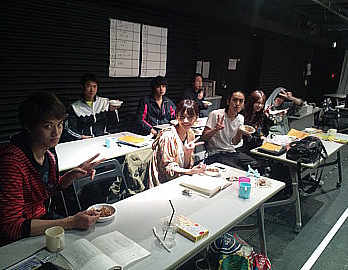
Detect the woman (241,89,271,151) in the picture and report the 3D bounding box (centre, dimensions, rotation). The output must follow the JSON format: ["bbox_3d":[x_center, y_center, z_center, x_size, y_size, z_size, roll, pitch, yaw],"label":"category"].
[{"bbox_3d":[0.963,0.097,3.495,0.480,1.230,0.720,-7,18,-37],"label":"woman"}]

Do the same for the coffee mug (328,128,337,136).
[{"bbox_3d":[2.096,-0.029,3.846,0.105,0.086,0.083,0,15,-11],"label":"coffee mug"}]

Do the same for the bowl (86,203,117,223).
[{"bbox_3d":[-0.388,0.429,1.554,0.157,0.048,0.157,3,14,-1],"label":"bowl"}]

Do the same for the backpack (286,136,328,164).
[{"bbox_3d":[1.298,0.126,2.846,0.330,0.190,0.310,16,19,40],"label":"backpack"}]

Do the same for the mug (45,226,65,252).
[{"bbox_3d":[-0.516,0.471,1.292,0.108,0.086,0.082,11,16,28],"label":"mug"}]

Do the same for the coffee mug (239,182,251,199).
[{"bbox_3d":[0.453,0.359,1.859,0.075,0.077,0.075,3,14,0],"label":"coffee mug"}]

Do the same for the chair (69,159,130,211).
[{"bbox_3d":[-0.421,0.638,2.103,0.480,0.770,0.450,16,19,40],"label":"chair"}]

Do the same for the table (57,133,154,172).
[{"bbox_3d":[-0.911,0.497,2.581,0.600,0.700,1.800,15,18,39],"label":"table"}]

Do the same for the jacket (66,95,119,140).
[{"bbox_3d":[-0.901,-0.145,3.198,0.560,0.570,0.330,-7,17,-35],"label":"jacket"}]

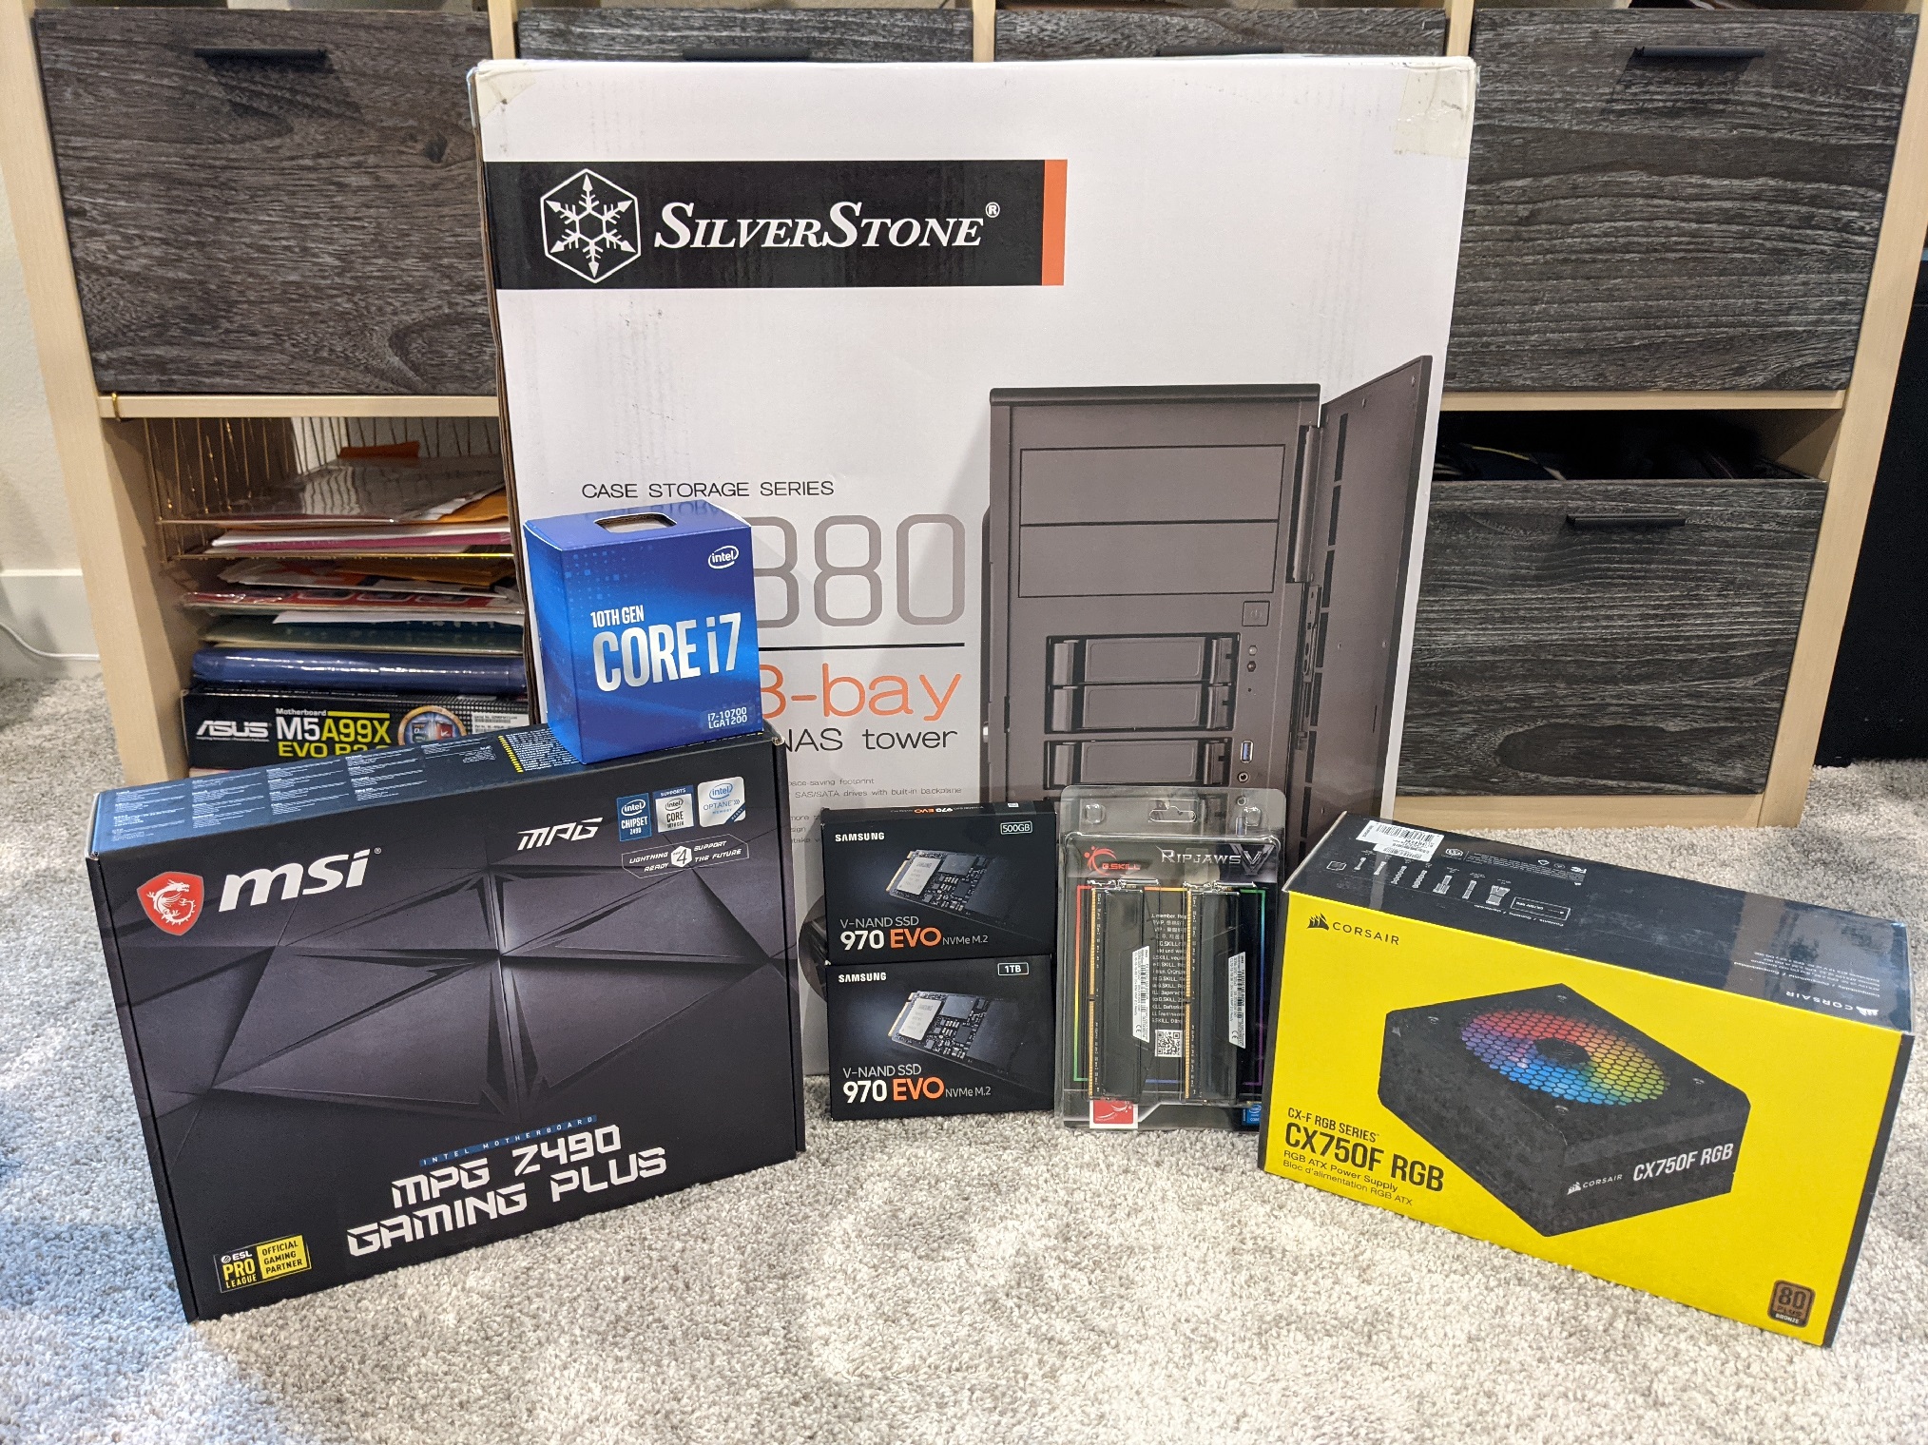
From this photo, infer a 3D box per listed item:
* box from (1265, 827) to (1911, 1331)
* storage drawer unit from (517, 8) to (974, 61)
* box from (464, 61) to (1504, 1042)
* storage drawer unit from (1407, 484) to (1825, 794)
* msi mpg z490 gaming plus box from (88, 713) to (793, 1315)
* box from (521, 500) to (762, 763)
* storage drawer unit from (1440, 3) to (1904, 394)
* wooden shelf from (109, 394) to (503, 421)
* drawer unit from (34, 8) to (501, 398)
[{"bbox_3d":[0.338,0.186,0.846,0.300,0.185,0.122,11,23,27],"label":"box"},{"bbox_3d":[-0.165,-0.451,1.314,0.332,0.277,0.370,0,20,-1],"label":"storage drawer unit"},{"bbox_3d":[0.004,-0.108,1.024,0.522,0.613,0.290,-1,21,-3],"label":"box"},{"bbox_3d":[0.536,-0.126,1.451,0.332,0.277,0.370,0,20,-1],"label":"storage drawer unit"},{"bbox_3d":[-0.265,0.149,0.824,0.326,0.268,0.075,-9,23,-23],"label":"msi mpg z490 gaming plus box"},{"bbox_3d":[-0.171,-0.050,0.812,0.101,0.115,0.067,-12,24,-28],"label":"box"},{"bbox_3d":[0.537,-0.456,1.332,0.332,0.277,0.370,0,20,-1],"label":"storage drawer unit"},{"bbox_3d":[-0.516,-0.311,1.357,0.335,0.017,0.370,0,20,-1],"label":"wooden shelf"},{"bbox_3d":[-0.516,-0.448,1.304,0.332,0.277,0.370,0,20,-1],"label":"drawer unit"}]

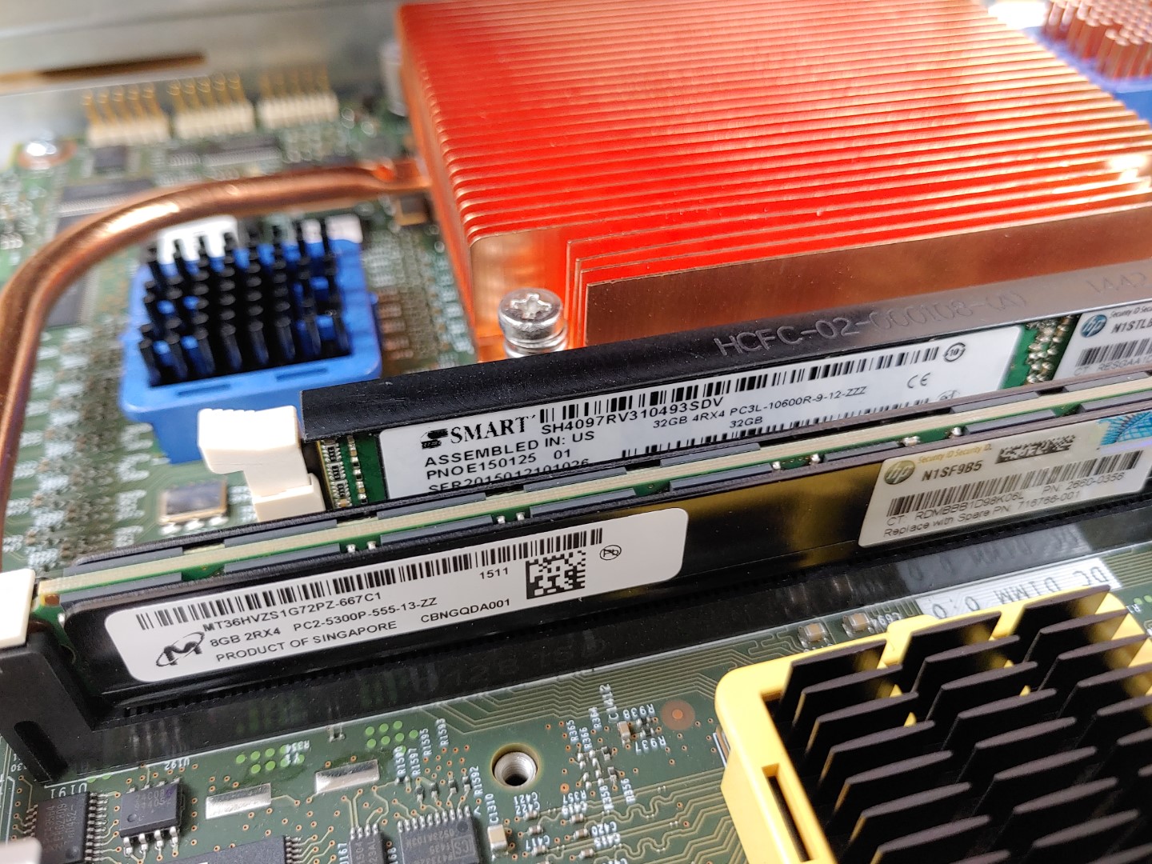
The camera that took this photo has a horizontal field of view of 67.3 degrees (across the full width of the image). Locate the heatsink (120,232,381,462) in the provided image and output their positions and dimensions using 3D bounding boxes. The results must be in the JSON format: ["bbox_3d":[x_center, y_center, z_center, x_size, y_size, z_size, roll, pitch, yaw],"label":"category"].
[{"bbox_3d":[-0.041,-0.014,0.111,0.030,0.015,0.030,-10,46,-10],"label":"heatsink"}]

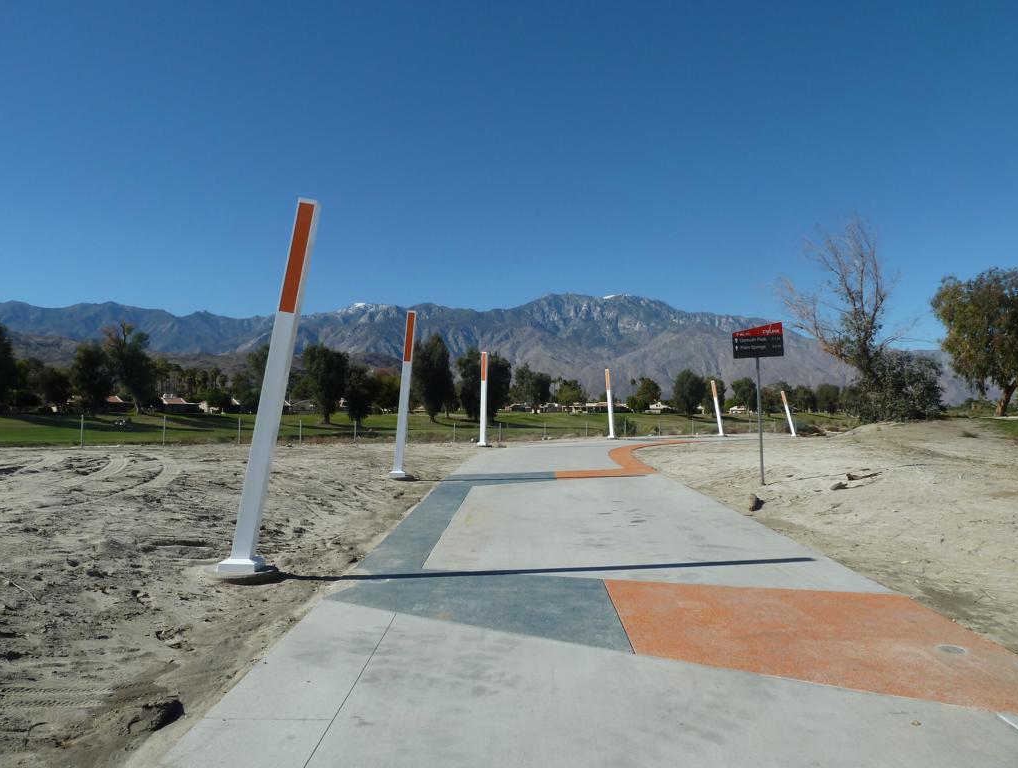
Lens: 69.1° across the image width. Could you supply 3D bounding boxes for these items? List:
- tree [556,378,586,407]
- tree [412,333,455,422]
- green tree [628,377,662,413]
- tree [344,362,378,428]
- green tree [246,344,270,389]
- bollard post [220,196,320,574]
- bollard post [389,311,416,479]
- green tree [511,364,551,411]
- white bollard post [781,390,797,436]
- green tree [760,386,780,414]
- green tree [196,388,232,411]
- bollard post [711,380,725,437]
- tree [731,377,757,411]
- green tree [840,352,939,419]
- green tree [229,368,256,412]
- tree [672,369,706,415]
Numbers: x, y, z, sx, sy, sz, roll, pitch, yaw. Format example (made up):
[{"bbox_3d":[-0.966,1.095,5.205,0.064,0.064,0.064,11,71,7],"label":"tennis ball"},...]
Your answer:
[{"bbox_3d":[16.217,2.901,195.000,7.911,8.702,7.515,0,-2,0],"label":"tree"},{"bbox_3d":[-8.838,-0.756,86.000,5.470,10.470,5.300,0,-2,0],"label":"tree"},{"bbox_3d":[36.258,2.901,195.000,7.911,9.757,7.515,0,-2,0],"label":"green tree"},{"bbox_3d":[-13.856,1.073,69.000,2.986,6.158,2.837,0,-2,0],"label":"tree"},{"bbox_3d":[-55.862,-1.379,170.000,8.506,15.862,8.081,0,-2,0],"label":"green tree"},{"bbox_3d":[-2.124,-0.018,6.765,0.290,3.438,0.290,9,-6,-3],"label":"bollard post"},{"bbox_3d":[-2.171,0.197,15.450,0.290,3.476,0.290,5,-5,-7],"label":"bollard post"},{"bbox_3d":[5.379,1.001,185.000,10.507,12.759,9.982,0,-2,0],"label":"green tree"},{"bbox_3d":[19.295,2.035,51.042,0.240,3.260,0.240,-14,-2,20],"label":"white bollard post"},{"bbox_3d":[50.022,3.264,142.000,3.840,5.570,4.000,0,-2,0],"label":"green tree"},{"bbox_3d":[-59.939,3.245,150.000,7.300,4.670,6.500,0,-2,0],"label":"green tree"},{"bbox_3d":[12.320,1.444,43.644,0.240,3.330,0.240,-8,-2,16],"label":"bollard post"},{"bbox_3d":[55.730,2.662,175.000,6.153,8.874,5.845,0,-2,0],"label":"tree"},{"bbox_3d":[21.151,0.139,41.000,5.660,3.770,5.000,0,-2,0],"label":"green tree"},{"bbox_3d":[-53.651,1.318,150.000,6.090,8.920,6.000,0,-2,0],"label":"green tree"},{"bbox_3d":[33.043,1.597,135.000,6.024,8.854,5.723,0,-2,0],"label":"tree"}]

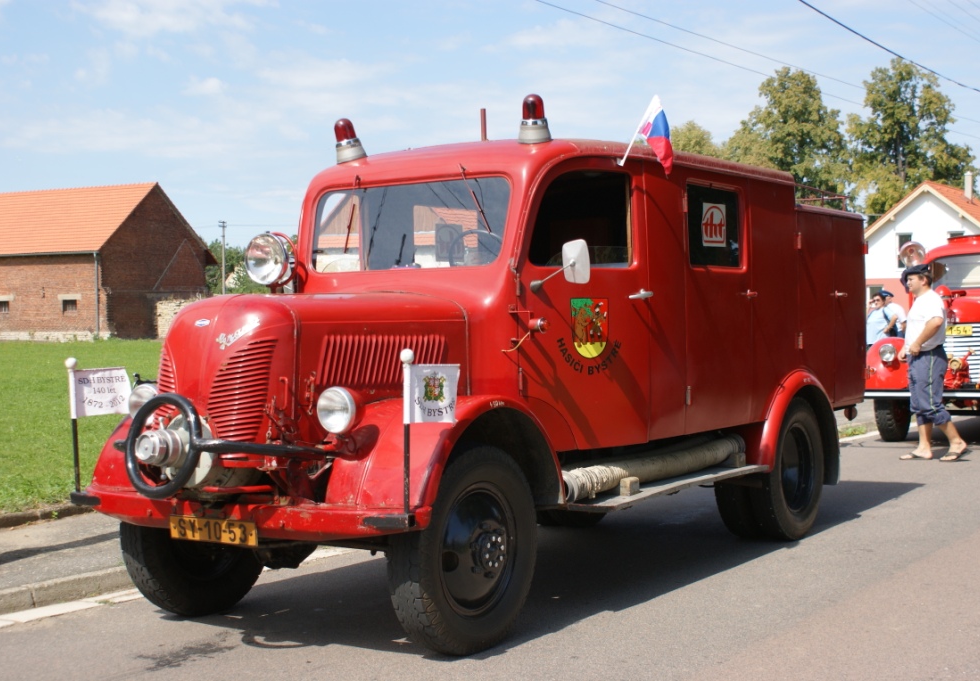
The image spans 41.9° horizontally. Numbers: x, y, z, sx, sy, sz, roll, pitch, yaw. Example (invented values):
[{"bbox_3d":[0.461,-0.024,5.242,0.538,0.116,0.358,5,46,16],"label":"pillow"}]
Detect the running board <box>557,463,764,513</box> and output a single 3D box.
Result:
[{"bbox_3d":[1.006,0.794,6.964,0.320,0.045,1.950,-1,0,34],"label":"running board"}]

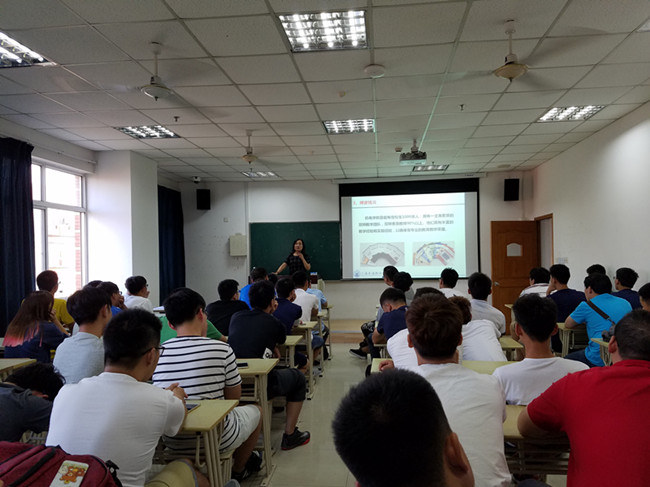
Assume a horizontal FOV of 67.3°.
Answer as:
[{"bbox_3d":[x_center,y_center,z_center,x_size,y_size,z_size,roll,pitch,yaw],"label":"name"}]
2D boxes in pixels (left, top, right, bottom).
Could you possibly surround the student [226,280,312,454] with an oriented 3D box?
[{"bbox_3d":[-0.445,0.920,3.915,0.571,1.265,0.755,-1,-2,13],"label":"student"}]

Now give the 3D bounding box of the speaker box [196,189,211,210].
[{"bbox_3d":[-2.373,-0.858,9.549,0.250,0.410,0.230,0,-2,-5],"label":"speaker box"}]

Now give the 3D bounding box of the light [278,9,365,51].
[{"bbox_3d":[0.013,-1.440,3.255,0.590,0.080,0.590,-1,-1,7],"label":"light"}]

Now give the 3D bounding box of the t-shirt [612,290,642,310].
[{"bbox_3d":[2.902,0.692,4.820,0.450,0.560,0.340,0,-2,-3],"label":"t-shirt"}]

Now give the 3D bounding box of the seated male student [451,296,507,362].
[{"bbox_3d":[1.034,0.922,3.427,0.500,1.080,0.850,0,-2,-1],"label":"seated male student"}]

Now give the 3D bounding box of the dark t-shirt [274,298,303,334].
[{"bbox_3d":[-0.389,0.753,4.339,0.440,0.560,0.340,-1,-2,12],"label":"dark t-shirt"}]

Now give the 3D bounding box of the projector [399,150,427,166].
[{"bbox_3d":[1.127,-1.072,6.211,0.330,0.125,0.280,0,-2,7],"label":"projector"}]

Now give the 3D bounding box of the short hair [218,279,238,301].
[{"bbox_3d":[-0.954,0.442,4.851,0.168,0.204,0.194,-2,-2,39],"label":"short hair"}]

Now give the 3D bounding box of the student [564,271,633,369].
[{"bbox_3d":[2.301,0.864,4.253,0.580,1.230,0.850,0,-2,-3],"label":"student"}]

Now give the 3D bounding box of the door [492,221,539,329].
[{"bbox_3d":[3.359,0.602,8.578,0.848,2.010,0.051,-1,-2,-6],"label":"door"}]

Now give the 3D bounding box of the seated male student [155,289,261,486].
[{"bbox_3d":[-0.654,0.844,2.716,0.550,1.210,0.830,-1,-2,12],"label":"seated male student"}]

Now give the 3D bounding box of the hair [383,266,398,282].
[{"bbox_3d":[0.785,0.369,5.721,0.175,0.200,0.205,0,-1,-23],"label":"hair"}]

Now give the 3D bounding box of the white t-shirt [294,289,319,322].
[{"bbox_3d":[-0.309,0.802,5.690,0.459,0.592,0.326,-1,-2,12],"label":"white t-shirt"}]

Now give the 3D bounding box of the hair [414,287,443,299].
[{"bbox_3d":[0.583,0.338,2.696,0.178,0.184,0.204,-1,-2,7],"label":"hair"}]

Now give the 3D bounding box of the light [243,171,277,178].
[{"bbox_3d":[-1.171,-1.281,8.928,0.603,0.080,0.603,-1,-2,7],"label":"light"}]

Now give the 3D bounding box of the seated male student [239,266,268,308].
[{"bbox_3d":[-0.738,0.973,5.938,0.500,1.330,0.720,-1,-1,15],"label":"seated male student"}]

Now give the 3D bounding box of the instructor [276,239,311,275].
[{"bbox_3d":[-0.532,0.714,8.860,0.600,1.580,0.380,-1,-1,7],"label":"instructor"}]

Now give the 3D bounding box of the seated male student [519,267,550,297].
[{"bbox_3d":[2.508,0.911,5.970,0.520,1.230,0.850,0,-2,-3],"label":"seated male student"}]

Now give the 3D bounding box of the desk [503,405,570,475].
[{"bbox_3d":[0.791,1.167,2.200,1.180,0.740,0.460,-1,-1,7],"label":"desk"}]

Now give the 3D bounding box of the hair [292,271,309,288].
[{"bbox_3d":[-0.255,0.381,5.179,0.175,0.190,0.200,-1,-2,22],"label":"hair"}]

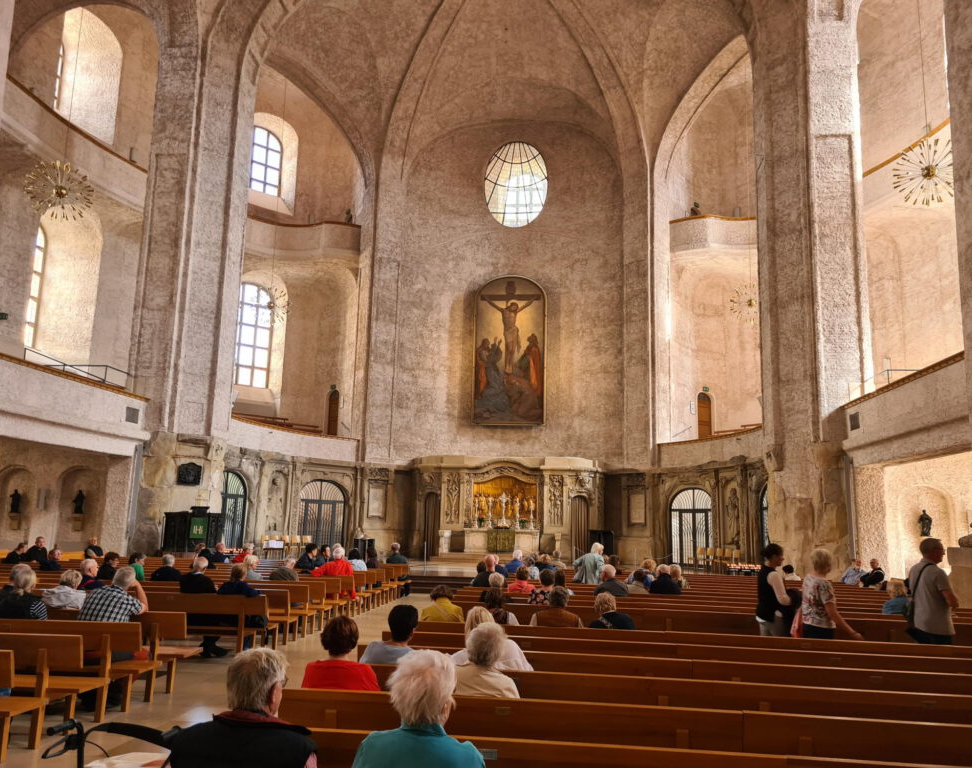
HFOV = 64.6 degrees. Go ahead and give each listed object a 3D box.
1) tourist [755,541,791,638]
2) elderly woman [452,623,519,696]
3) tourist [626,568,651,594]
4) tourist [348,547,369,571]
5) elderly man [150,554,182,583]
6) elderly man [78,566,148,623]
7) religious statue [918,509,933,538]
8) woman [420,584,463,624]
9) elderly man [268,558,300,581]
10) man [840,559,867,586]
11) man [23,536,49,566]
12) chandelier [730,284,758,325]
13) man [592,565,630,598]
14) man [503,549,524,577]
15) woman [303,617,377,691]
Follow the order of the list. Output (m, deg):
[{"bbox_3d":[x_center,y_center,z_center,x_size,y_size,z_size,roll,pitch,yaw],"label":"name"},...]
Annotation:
[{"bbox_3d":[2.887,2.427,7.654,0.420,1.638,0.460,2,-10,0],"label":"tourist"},{"bbox_3d":[0.001,1.952,4.404,0.460,1.170,0.720,1,-10,5],"label":"elderly woman"},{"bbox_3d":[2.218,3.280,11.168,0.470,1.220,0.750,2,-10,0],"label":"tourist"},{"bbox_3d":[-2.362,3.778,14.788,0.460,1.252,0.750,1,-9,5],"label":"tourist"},{"bbox_3d":[-4.571,3.135,11.416,0.480,1.197,0.760,1,-9,5],"label":"elderly man"},{"bbox_3d":[-3.566,2.329,7.072,0.600,1.252,0.780,0,-10,8],"label":"elderly man"},{"bbox_3d":[11.738,3.710,20.540,0.350,0.735,0.270,0,-10,6],"label":"religious statue"},{"bbox_3d":[-0.427,2.584,7.663,0.460,1.151,0.720,1,-10,5],"label":"woman"},{"bbox_3d":[-3.070,3.331,12.172,0.480,1.184,0.780,-2,-9,20],"label":"elderly man"},{"bbox_3d":[7.534,4.261,15.678,0.520,1.355,0.750,-6,-13,35],"label":"man"},{"bbox_3d":[-8.538,3.544,14.486,0.550,1.330,0.500,-4,-12,30],"label":"man"},{"bbox_3d":[8.948,-2.721,26.000,1.380,1.380,1.380,1,-9,6],"label":"chandelier"},{"bbox_3d":[1.736,3.134,10.634,0.500,1.290,0.780,3,-10,-5],"label":"man"},{"bbox_3d":[0.634,4.381,17.190,0.480,1.319,0.750,1,-10,5],"label":"man"},{"bbox_3d":[-0.774,1.981,4.583,0.470,1.208,0.750,1,-9,6],"label":"woman"}]

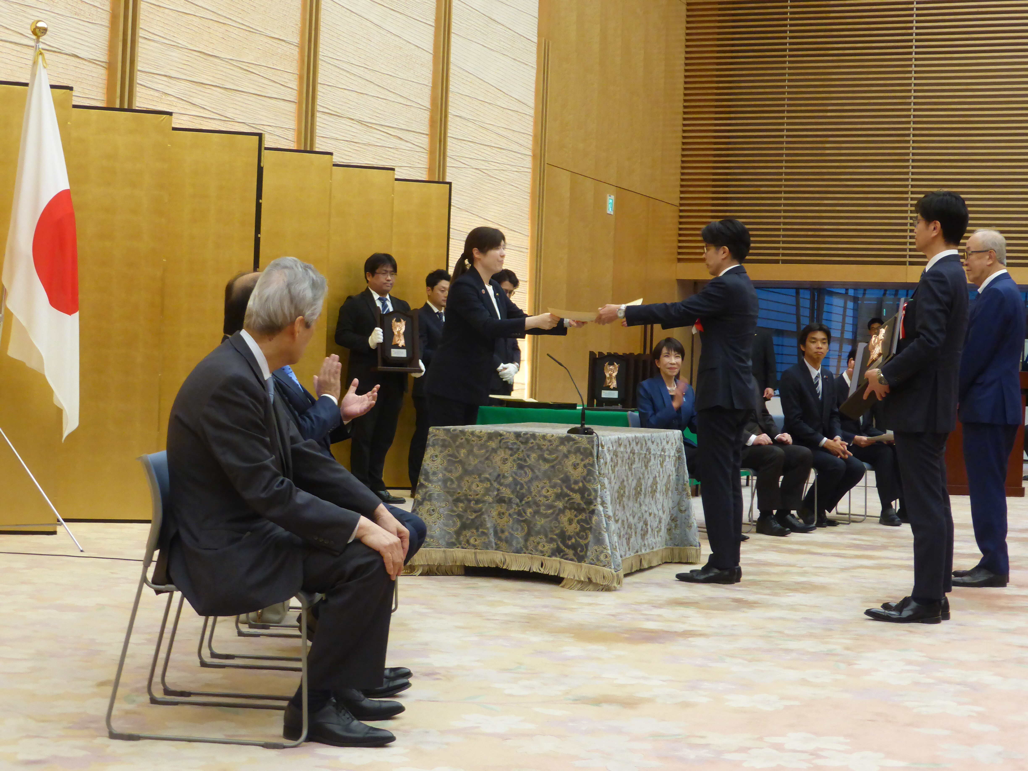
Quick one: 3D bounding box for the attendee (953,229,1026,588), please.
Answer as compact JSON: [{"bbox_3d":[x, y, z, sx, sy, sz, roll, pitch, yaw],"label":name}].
[{"bbox_3d":[2.338,0.103,8.931,0.360,1.750,0.500,2,1,14],"label":"attendee"}]

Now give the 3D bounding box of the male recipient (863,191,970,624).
[{"bbox_3d":[1.675,0.085,7.580,0.440,1.790,0.520,2,1,18],"label":"male recipient"}]

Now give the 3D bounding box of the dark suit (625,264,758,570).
[{"bbox_3d":[0.856,0.130,8.681,0.650,1.460,0.500,2,1,17],"label":"dark suit"}]

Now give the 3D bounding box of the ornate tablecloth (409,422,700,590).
[{"bbox_3d":[0.240,0.556,8.920,0.970,0.710,1.350,2,1,20],"label":"ornate tablecloth"}]

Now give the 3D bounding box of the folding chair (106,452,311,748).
[{"bbox_3d":[-0.760,0.543,4.875,0.530,0.735,0.505,2,1,2],"label":"folding chair"}]

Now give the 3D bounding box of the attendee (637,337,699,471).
[{"bbox_3d":[1.080,0.308,11.280,0.500,1.210,0.780,2,1,-41],"label":"attendee"}]

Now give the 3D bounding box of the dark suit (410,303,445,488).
[{"bbox_3d":[-0.614,0.073,13.450,0.480,1.380,0.330,1,1,-45],"label":"dark suit"}]

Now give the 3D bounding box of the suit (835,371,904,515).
[{"bbox_3d":[2.456,0.404,12.603,0.660,0.950,0.480,2,1,30],"label":"suit"}]

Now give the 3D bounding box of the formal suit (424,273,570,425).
[{"bbox_3d":[-0.115,0.115,9.090,0.700,1.400,0.480,2,1,20],"label":"formal suit"}]

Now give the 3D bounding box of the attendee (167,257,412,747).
[{"bbox_3d":[-0.620,0.292,4.910,0.680,1.270,0.540,2,1,5],"label":"attendee"}]

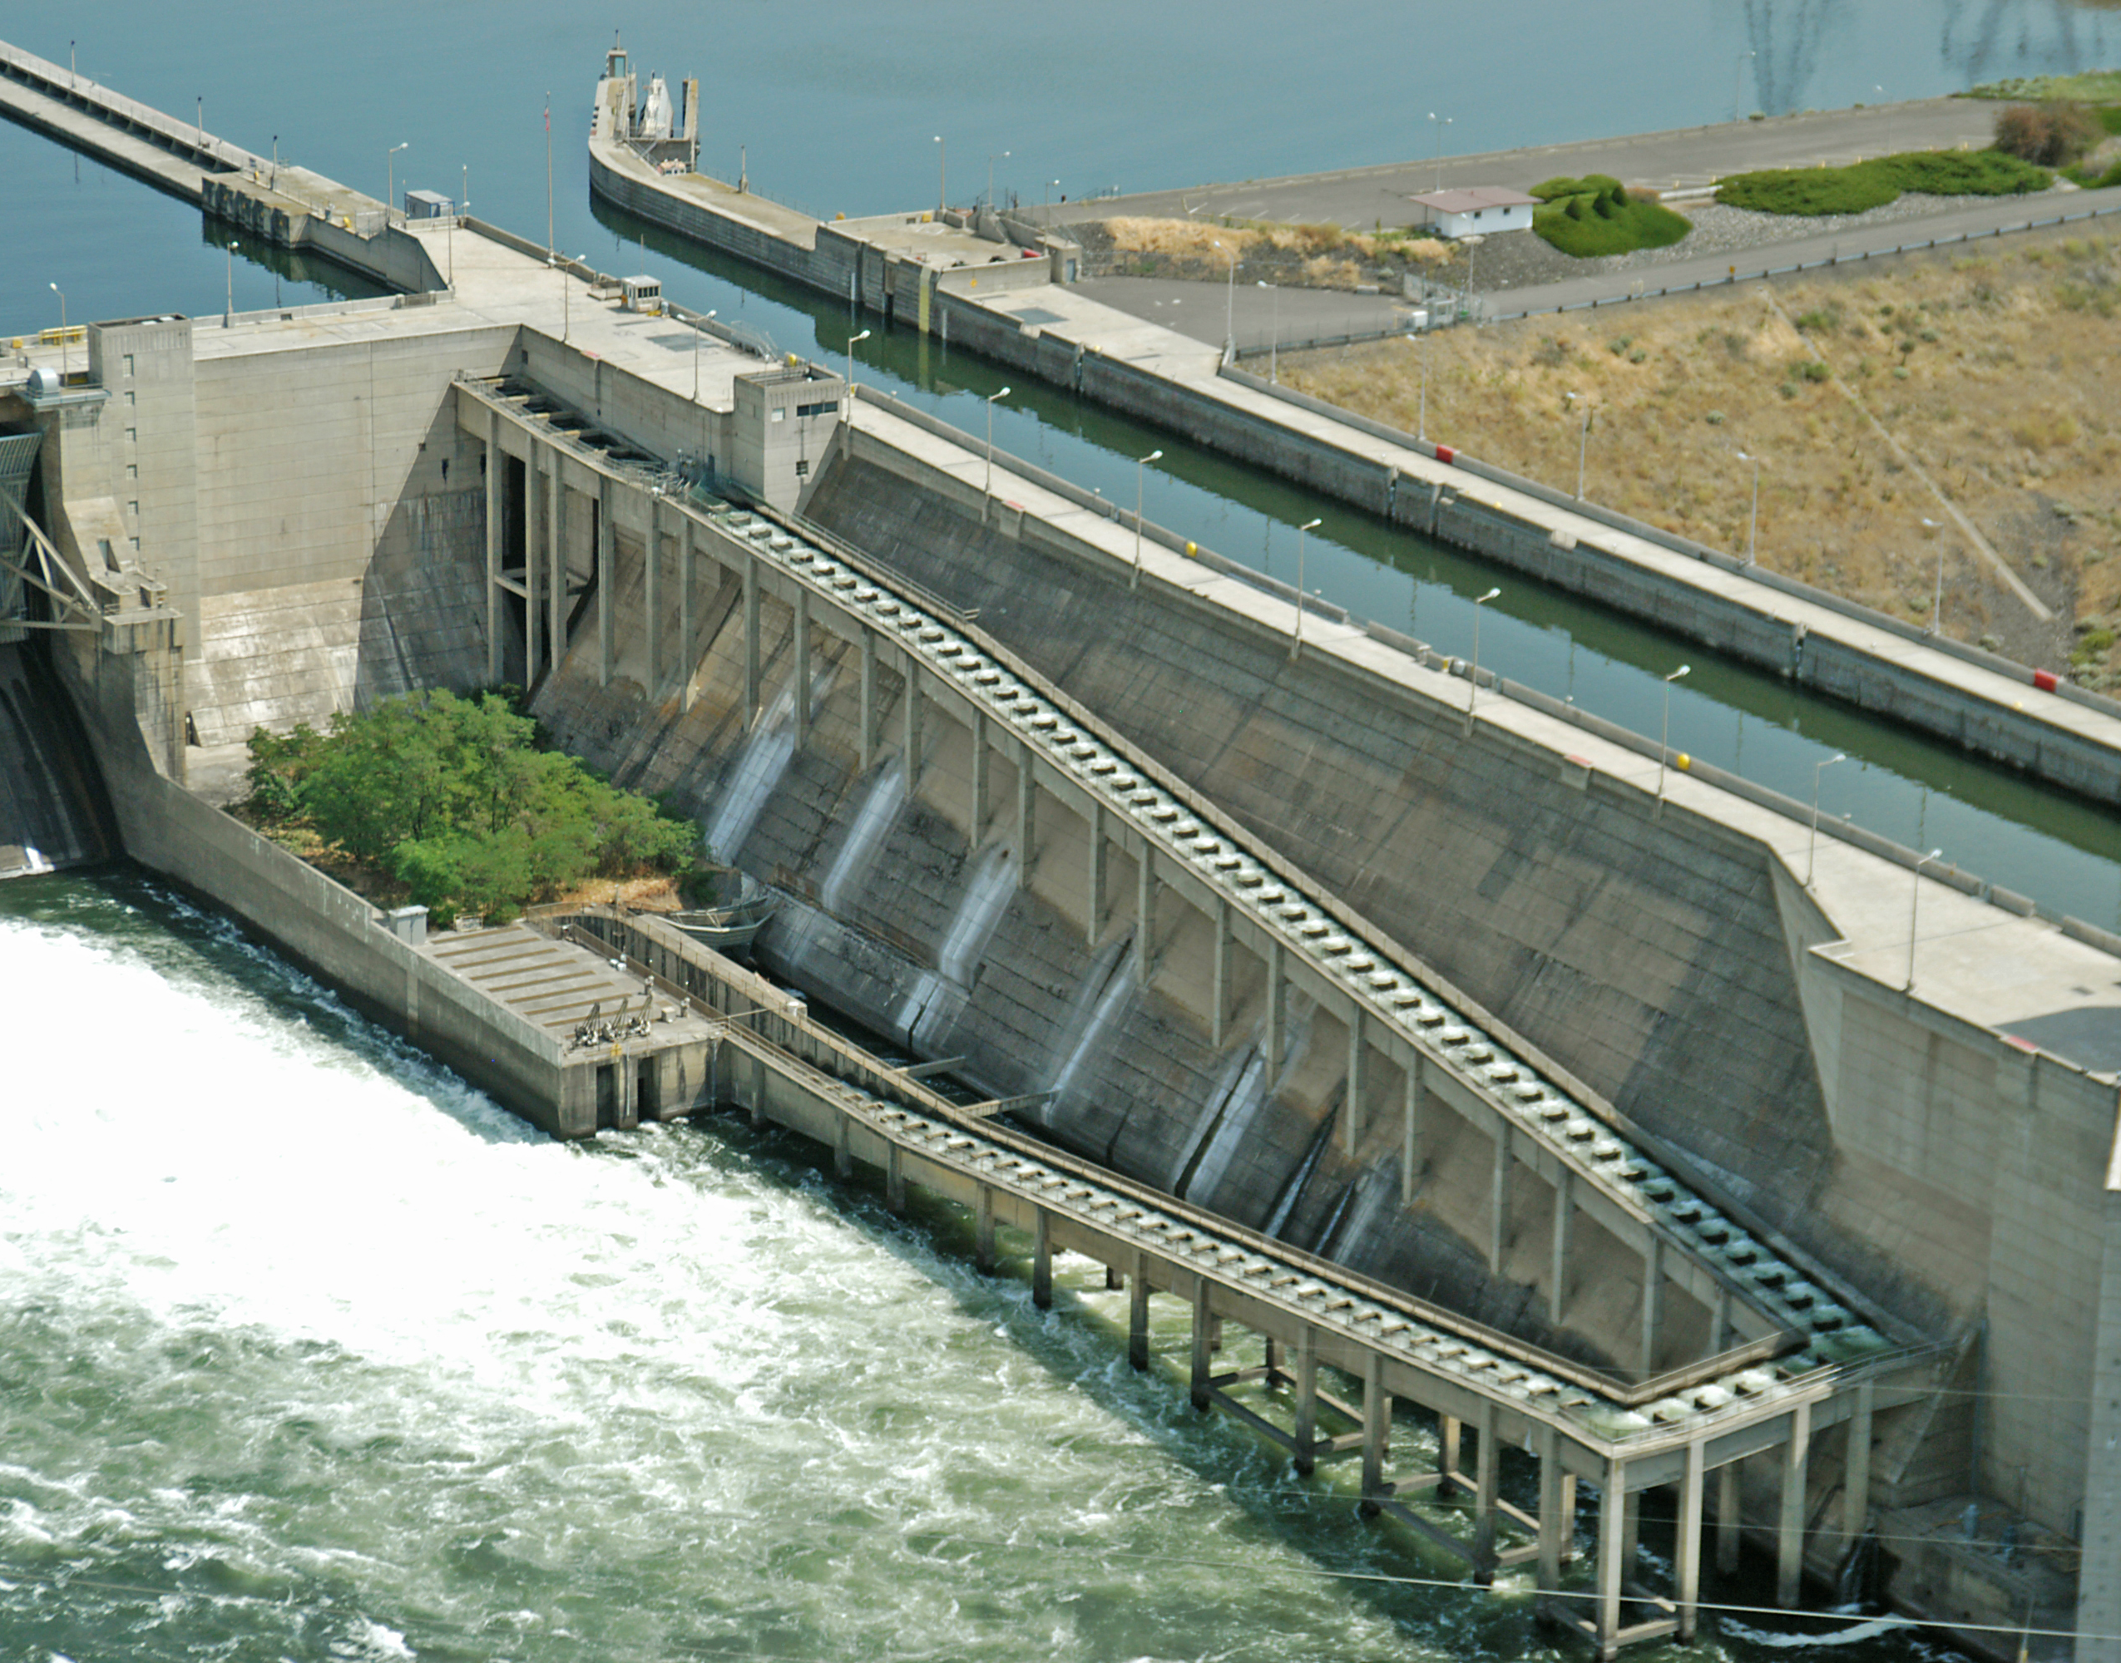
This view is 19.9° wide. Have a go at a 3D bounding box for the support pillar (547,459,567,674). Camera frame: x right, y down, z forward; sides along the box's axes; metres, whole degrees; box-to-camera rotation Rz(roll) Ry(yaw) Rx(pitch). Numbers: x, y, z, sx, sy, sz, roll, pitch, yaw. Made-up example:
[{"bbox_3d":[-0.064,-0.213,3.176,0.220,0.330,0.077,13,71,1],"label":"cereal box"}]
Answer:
[{"bbox_3d":[-40.792,-21.770,491.789,0.840,18.069,1.070,-9,20,-30],"label":"support pillar"}]

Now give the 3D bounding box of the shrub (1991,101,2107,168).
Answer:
[{"bbox_3d":[94.175,-66.310,575.722,9.800,5.000,7.800,4,18,9],"label":"shrub"}]

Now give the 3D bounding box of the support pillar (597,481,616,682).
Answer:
[{"bbox_3d":[-36.338,-20.056,484.561,0.840,16.935,1.070,-9,20,-30],"label":"support pillar"}]

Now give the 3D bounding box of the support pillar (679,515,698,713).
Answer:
[{"bbox_3d":[-29.049,-17.103,472.775,0.840,15.816,1.070,-9,20,-30],"label":"support pillar"}]

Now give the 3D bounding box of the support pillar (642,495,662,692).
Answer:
[{"bbox_3d":[-32.061,-18.622,477.560,0.840,16.377,1.070,-9,20,-30],"label":"support pillar"}]

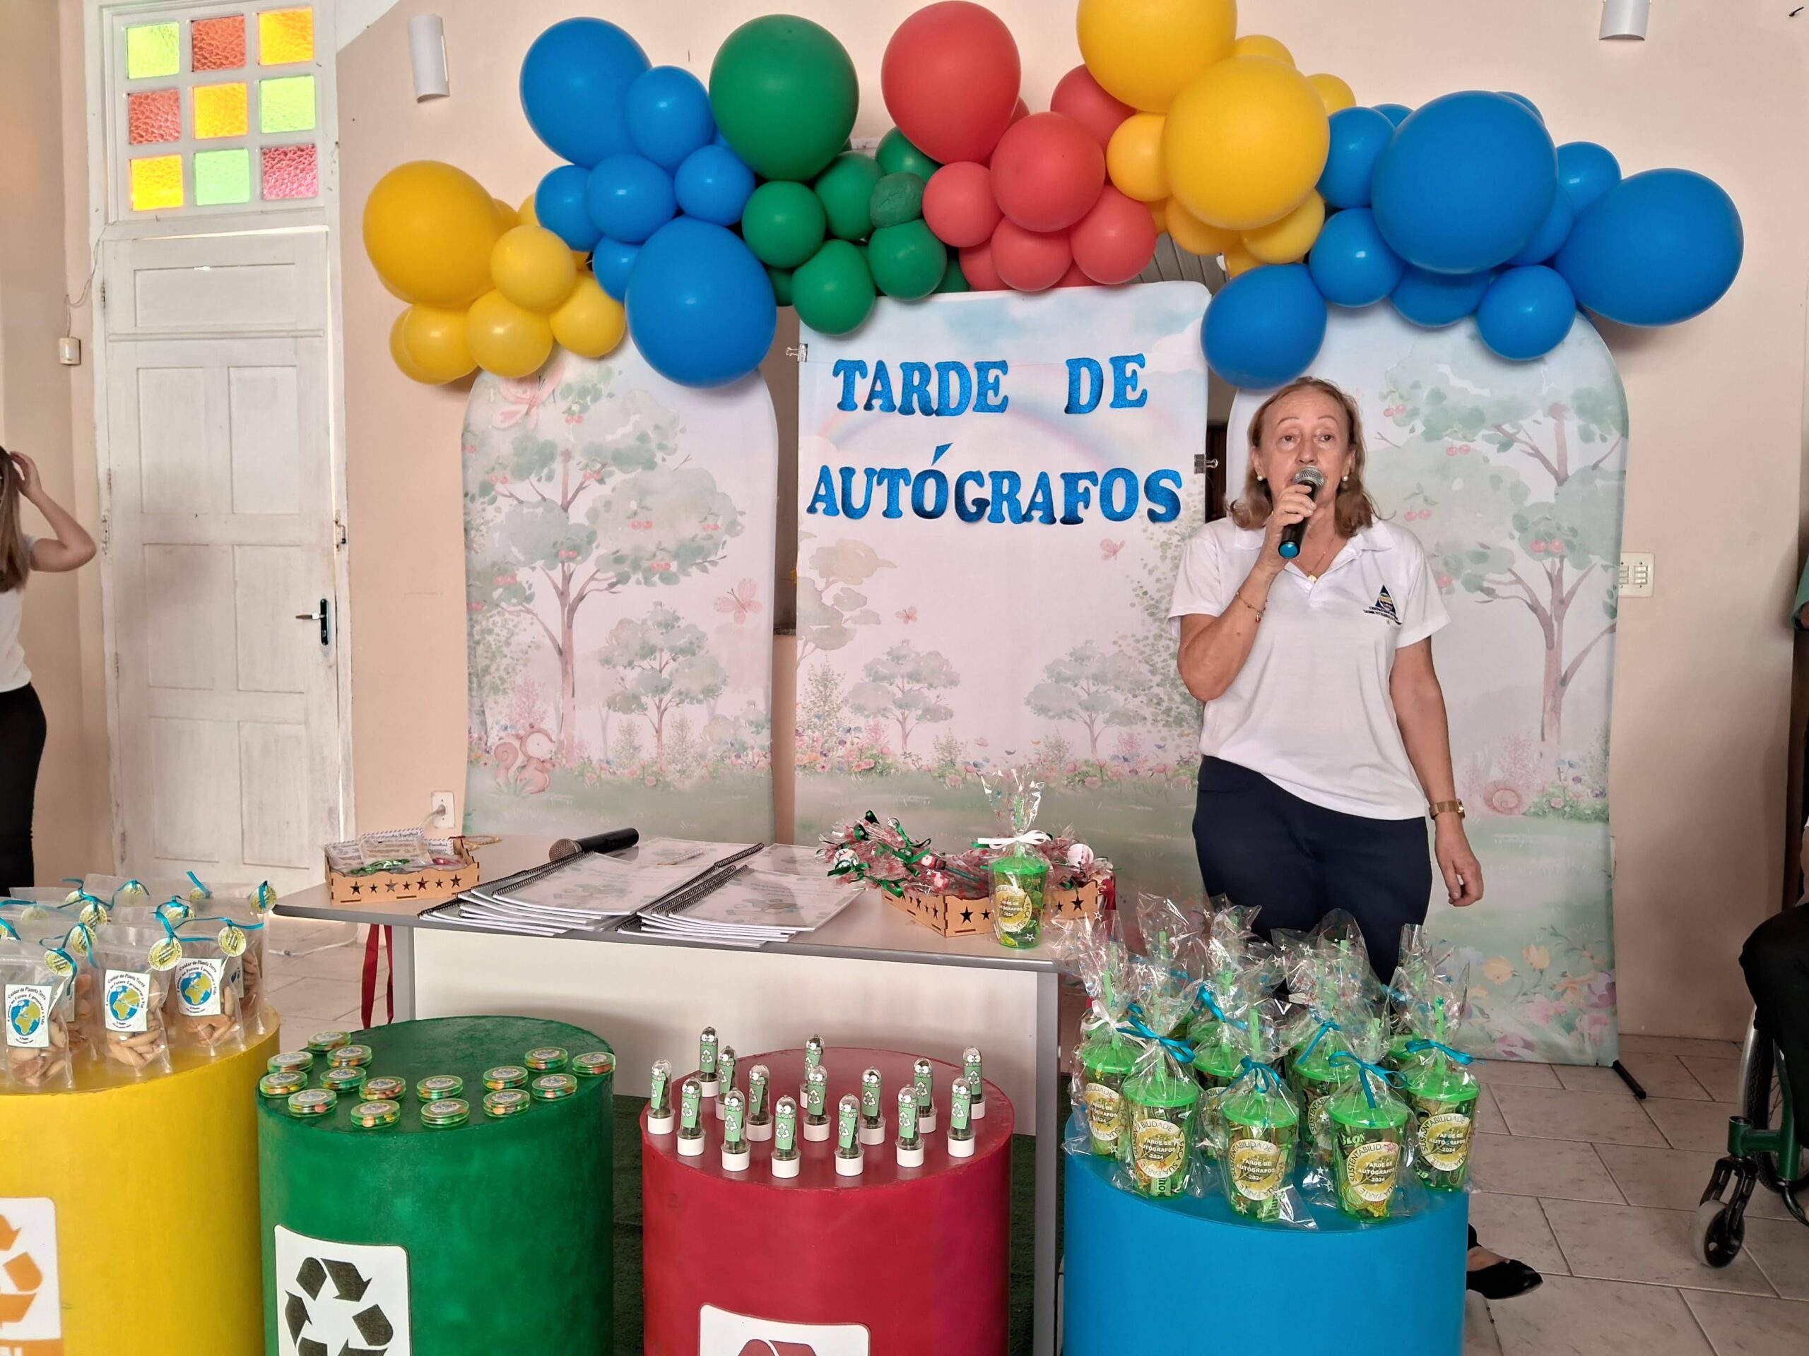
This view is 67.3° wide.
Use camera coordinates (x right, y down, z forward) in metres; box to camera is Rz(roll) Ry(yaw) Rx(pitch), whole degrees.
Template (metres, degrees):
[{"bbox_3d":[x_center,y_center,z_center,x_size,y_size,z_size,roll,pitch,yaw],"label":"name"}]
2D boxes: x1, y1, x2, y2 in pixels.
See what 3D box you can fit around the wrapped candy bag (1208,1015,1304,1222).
[{"bbox_3d":[0.354,0.425,1.345,0.090,0.202,0.085,1,4,15],"label":"wrapped candy bag"}]

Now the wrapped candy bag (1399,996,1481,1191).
[{"bbox_3d":[0.562,0.422,1.411,0.088,0.200,0.085,1,4,16],"label":"wrapped candy bag"}]

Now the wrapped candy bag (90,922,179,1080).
[{"bbox_3d":[-0.975,0.401,1.715,0.100,0.190,0.050,-1,4,-14],"label":"wrapped candy bag"}]

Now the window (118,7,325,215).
[{"bbox_3d":[-2.371,-1.957,4.699,0.865,0.643,0.050,1,4,15],"label":"window"}]

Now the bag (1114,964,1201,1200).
[{"bbox_3d":[0.263,0.406,1.387,0.090,0.232,0.085,1,4,13],"label":"bag"}]

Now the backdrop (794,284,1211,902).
[{"bbox_3d":[0.252,-0.051,3.845,1.160,2.040,0.050,1,4,15],"label":"backdrop"}]

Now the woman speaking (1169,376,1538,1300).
[{"bbox_3d":[0.813,0.264,2.498,0.590,1.600,0.380,1,4,15],"label":"woman speaking"}]

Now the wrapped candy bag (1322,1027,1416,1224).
[{"bbox_3d":[0.461,0.432,1.346,0.090,0.188,0.085,1,4,12],"label":"wrapped candy bag"}]

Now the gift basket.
[{"bbox_3d":[0.103,0.272,2.014,0.275,0.144,0.260,-2,4,-25],"label":"gift basket"}]

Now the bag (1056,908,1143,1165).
[{"bbox_3d":[0.221,0.387,1.487,0.090,0.257,0.085,2,4,18],"label":"bag"}]

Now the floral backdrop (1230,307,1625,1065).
[{"bbox_3d":[1.334,-0.007,3.556,0.980,2.000,0.050,1,4,11],"label":"floral backdrop"}]

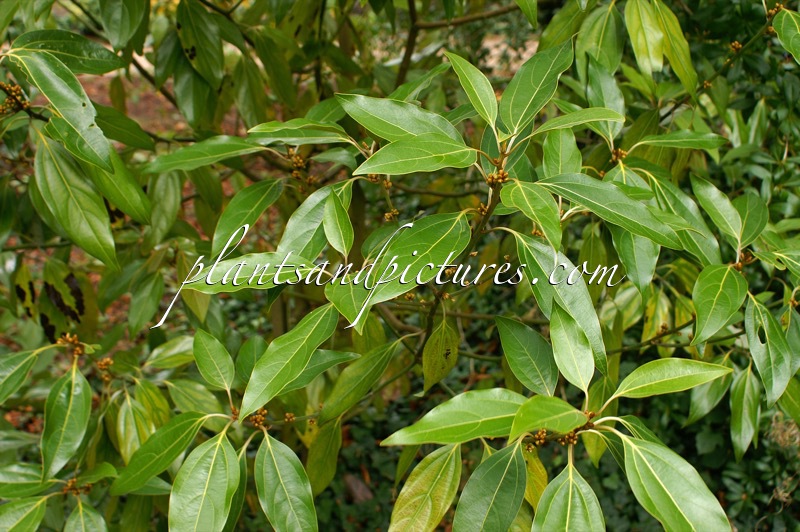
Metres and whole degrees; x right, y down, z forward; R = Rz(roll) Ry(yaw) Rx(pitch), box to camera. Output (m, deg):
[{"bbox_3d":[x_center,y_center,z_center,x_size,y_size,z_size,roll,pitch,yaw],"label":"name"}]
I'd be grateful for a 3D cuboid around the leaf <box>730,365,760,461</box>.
[{"bbox_3d":[0.373,0.158,1.010,0.034,0.105,0.016,11,-11,3],"label":"leaf"}]

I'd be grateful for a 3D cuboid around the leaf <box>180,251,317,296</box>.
[{"bbox_3d":[-0.144,0.011,0.910,0.134,0.022,0.047,-8,49,-17],"label":"leaf"}]

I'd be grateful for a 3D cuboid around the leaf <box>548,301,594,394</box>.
[{"bbox_3d":[0.147,0.069,0.800,0.036,0.079,0.014,-12,-15,-15],"label":"leaf"}]

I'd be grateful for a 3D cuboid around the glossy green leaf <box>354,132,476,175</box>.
[{"bbox_3d":[0.014,-0.102,0.850,0.118,0.015,0.041,-13,43,-20],"label":"glossy green leaf"}]

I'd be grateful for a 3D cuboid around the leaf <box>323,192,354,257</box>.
[{"bbox_3d":[-0.061,-0.042,0.930,0.034,0.071,0.013,-6,17,14],"label":"leaf"}]

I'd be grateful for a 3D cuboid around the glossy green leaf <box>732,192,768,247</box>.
[{"bbox_3d":[0.368,-0.049,0.980,0.040,0.014,0.078,29,59,4],"label":"glossy green leaf"}]

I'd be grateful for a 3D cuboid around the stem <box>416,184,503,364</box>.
[{"bbox_3d":[0.059,0.007,0.975,0.019,0.204,0.014,25,14,0],"label":"stem"}]

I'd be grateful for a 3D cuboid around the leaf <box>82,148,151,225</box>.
[{"bbox_3d":[-0.290,-0.082,0.960,0.042,0.015,0.112,-36,78,-31],"label":"leaf"}]

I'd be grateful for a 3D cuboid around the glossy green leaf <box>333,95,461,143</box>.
[{"bbox_3d":[-0.001,-0.133,0.840,0.130,0.018,0.043,23,48,18],"label":"glossy green leaf"}]

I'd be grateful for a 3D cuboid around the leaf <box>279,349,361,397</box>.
[{"bbox_3d":[-0.077,0.098,0.860,0.096,0.016,0.038,-26,60,-25],"label":"leaf"}]

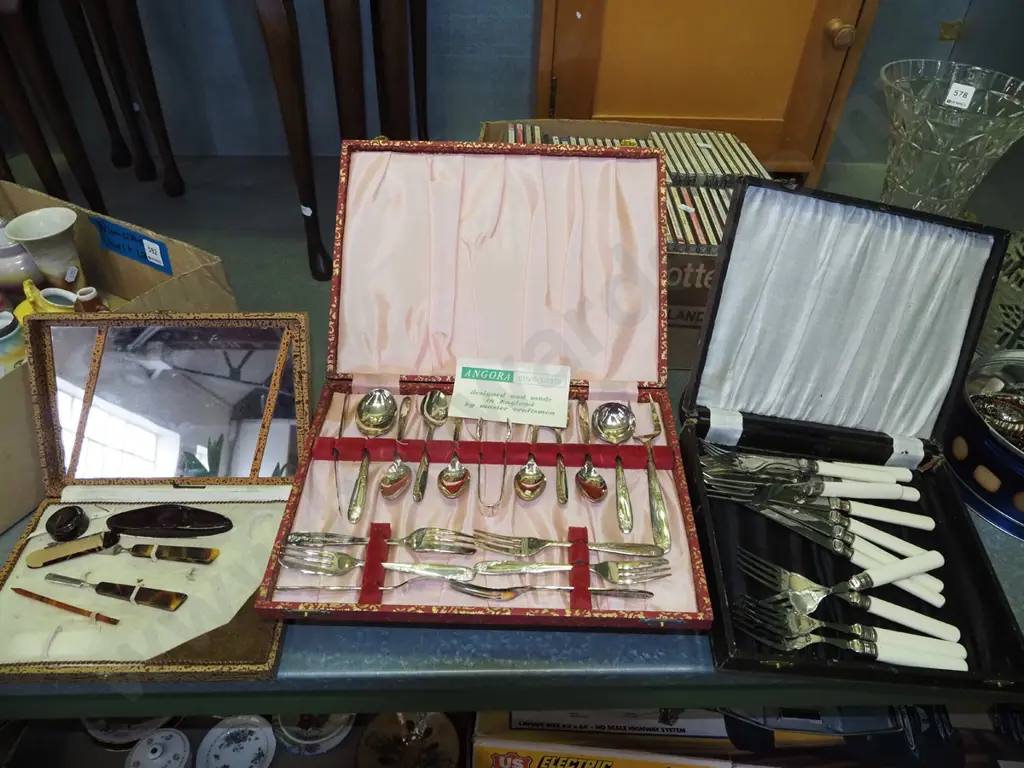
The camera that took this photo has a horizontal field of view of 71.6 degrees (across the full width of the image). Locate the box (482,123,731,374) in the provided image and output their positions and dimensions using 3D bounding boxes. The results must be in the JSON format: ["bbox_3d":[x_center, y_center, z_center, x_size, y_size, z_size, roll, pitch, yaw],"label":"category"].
[{"bbox_3d":[0.134,-0.183,0.875,0.345,0.153,0.320,3,41,1],"label":"box"}]

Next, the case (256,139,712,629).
[{"bbox_3d":[-0.014,-0.037,0.611,0.322,0.175,0.429,2,41,1],"label":"case"}]

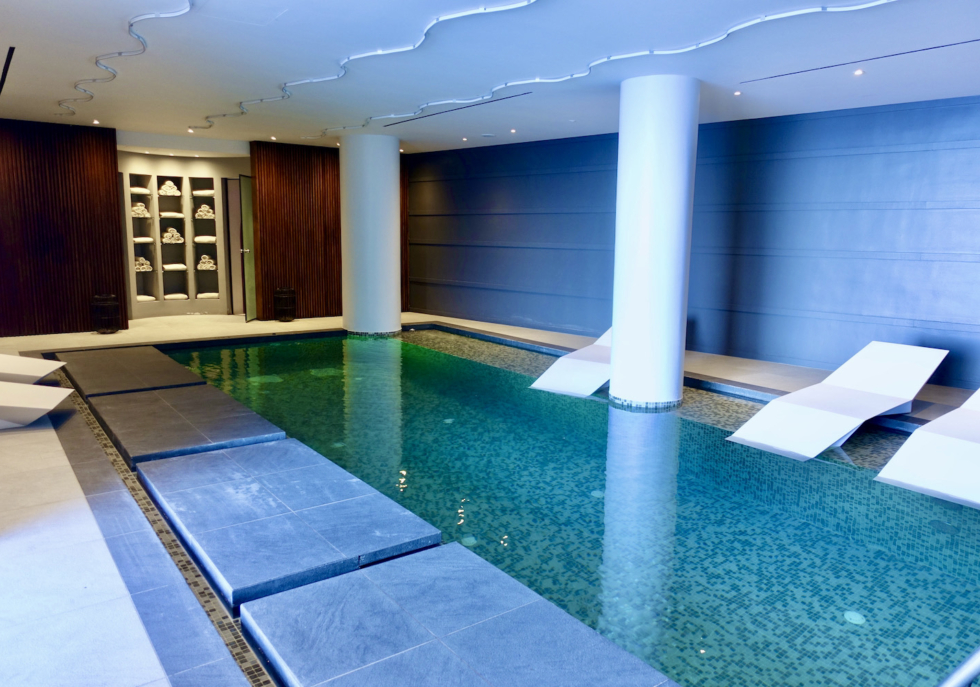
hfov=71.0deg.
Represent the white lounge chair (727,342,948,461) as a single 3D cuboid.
[{"bbox_3d":[2.769,0.457,5.382,2.050,0.720,0.735,-5,11,-35],"label":"white lounge chair"}]

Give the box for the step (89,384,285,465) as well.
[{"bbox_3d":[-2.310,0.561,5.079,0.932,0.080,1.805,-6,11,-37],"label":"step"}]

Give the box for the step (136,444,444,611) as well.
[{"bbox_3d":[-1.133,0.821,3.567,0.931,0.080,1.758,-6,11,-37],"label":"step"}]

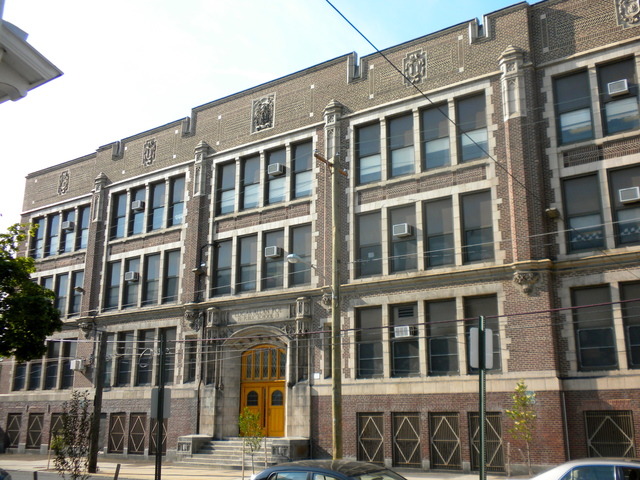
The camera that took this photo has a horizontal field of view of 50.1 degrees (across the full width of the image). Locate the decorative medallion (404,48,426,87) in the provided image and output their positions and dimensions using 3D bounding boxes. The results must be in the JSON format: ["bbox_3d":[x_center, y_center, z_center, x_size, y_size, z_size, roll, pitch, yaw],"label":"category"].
[{"bbox_3d":[4.217,-7.735,30.624,1.235,1.702,0.200,-10,-18,34],"label":"decorative medallion"}]

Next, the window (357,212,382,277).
[{"bbox_3d":[2.196,0.211,29.438,1.309,2.852,0.220,-10,-18,34],"label":"window"}]

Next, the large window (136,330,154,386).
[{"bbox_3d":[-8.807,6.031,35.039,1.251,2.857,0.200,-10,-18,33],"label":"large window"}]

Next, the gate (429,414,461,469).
[{"bbox_3d":[4.706,7.492,25.527,1.238,2.024,0.100,-10,-18,34],"label":"gate"}]

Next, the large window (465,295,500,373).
[{"bbox_3d":[6.125,3.520,25.619,1.230,2.780,0.200,-10,-18,34],"label":"large window"}]

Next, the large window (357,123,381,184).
[{"bbox_3d":[2.187,-3.858,30.459,1.230,2.780,0.200,-10,-18,34],"label":"large window"}]

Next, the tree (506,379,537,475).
[{"bbox_3d":[5.581,5.412,18.935,0.800,3.064,0.800,-10,-18,34],"label":"tree"}]

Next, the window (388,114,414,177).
[{"bbox_3d":[3.622,-4.154,30.352,1.340,2.930,0.250,-10,-18,34],"label":"window"}]

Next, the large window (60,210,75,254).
[{"bbox_3d":[-15.939,-0.512,43.644,1.309,2.877,0.220,-10,-18,34],"label":"large window"}]

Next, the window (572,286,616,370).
[{"bbox_3d":[9.835,3.152,24.374,1.340,2.930,0.250,-10,-18,34],"label":"window"}]

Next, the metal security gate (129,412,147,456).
[{"bbox_3d":[-9.319,9.951,35.221,1.238,2.024,0.100,-10,-18,34],"label":"metal security gate"}]

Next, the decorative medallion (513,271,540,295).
[{"bbox_3d":[7.352,1.534,24.420,0.932,0.808,0.380,-10,-18,33],"label":"decorative medallion"}]

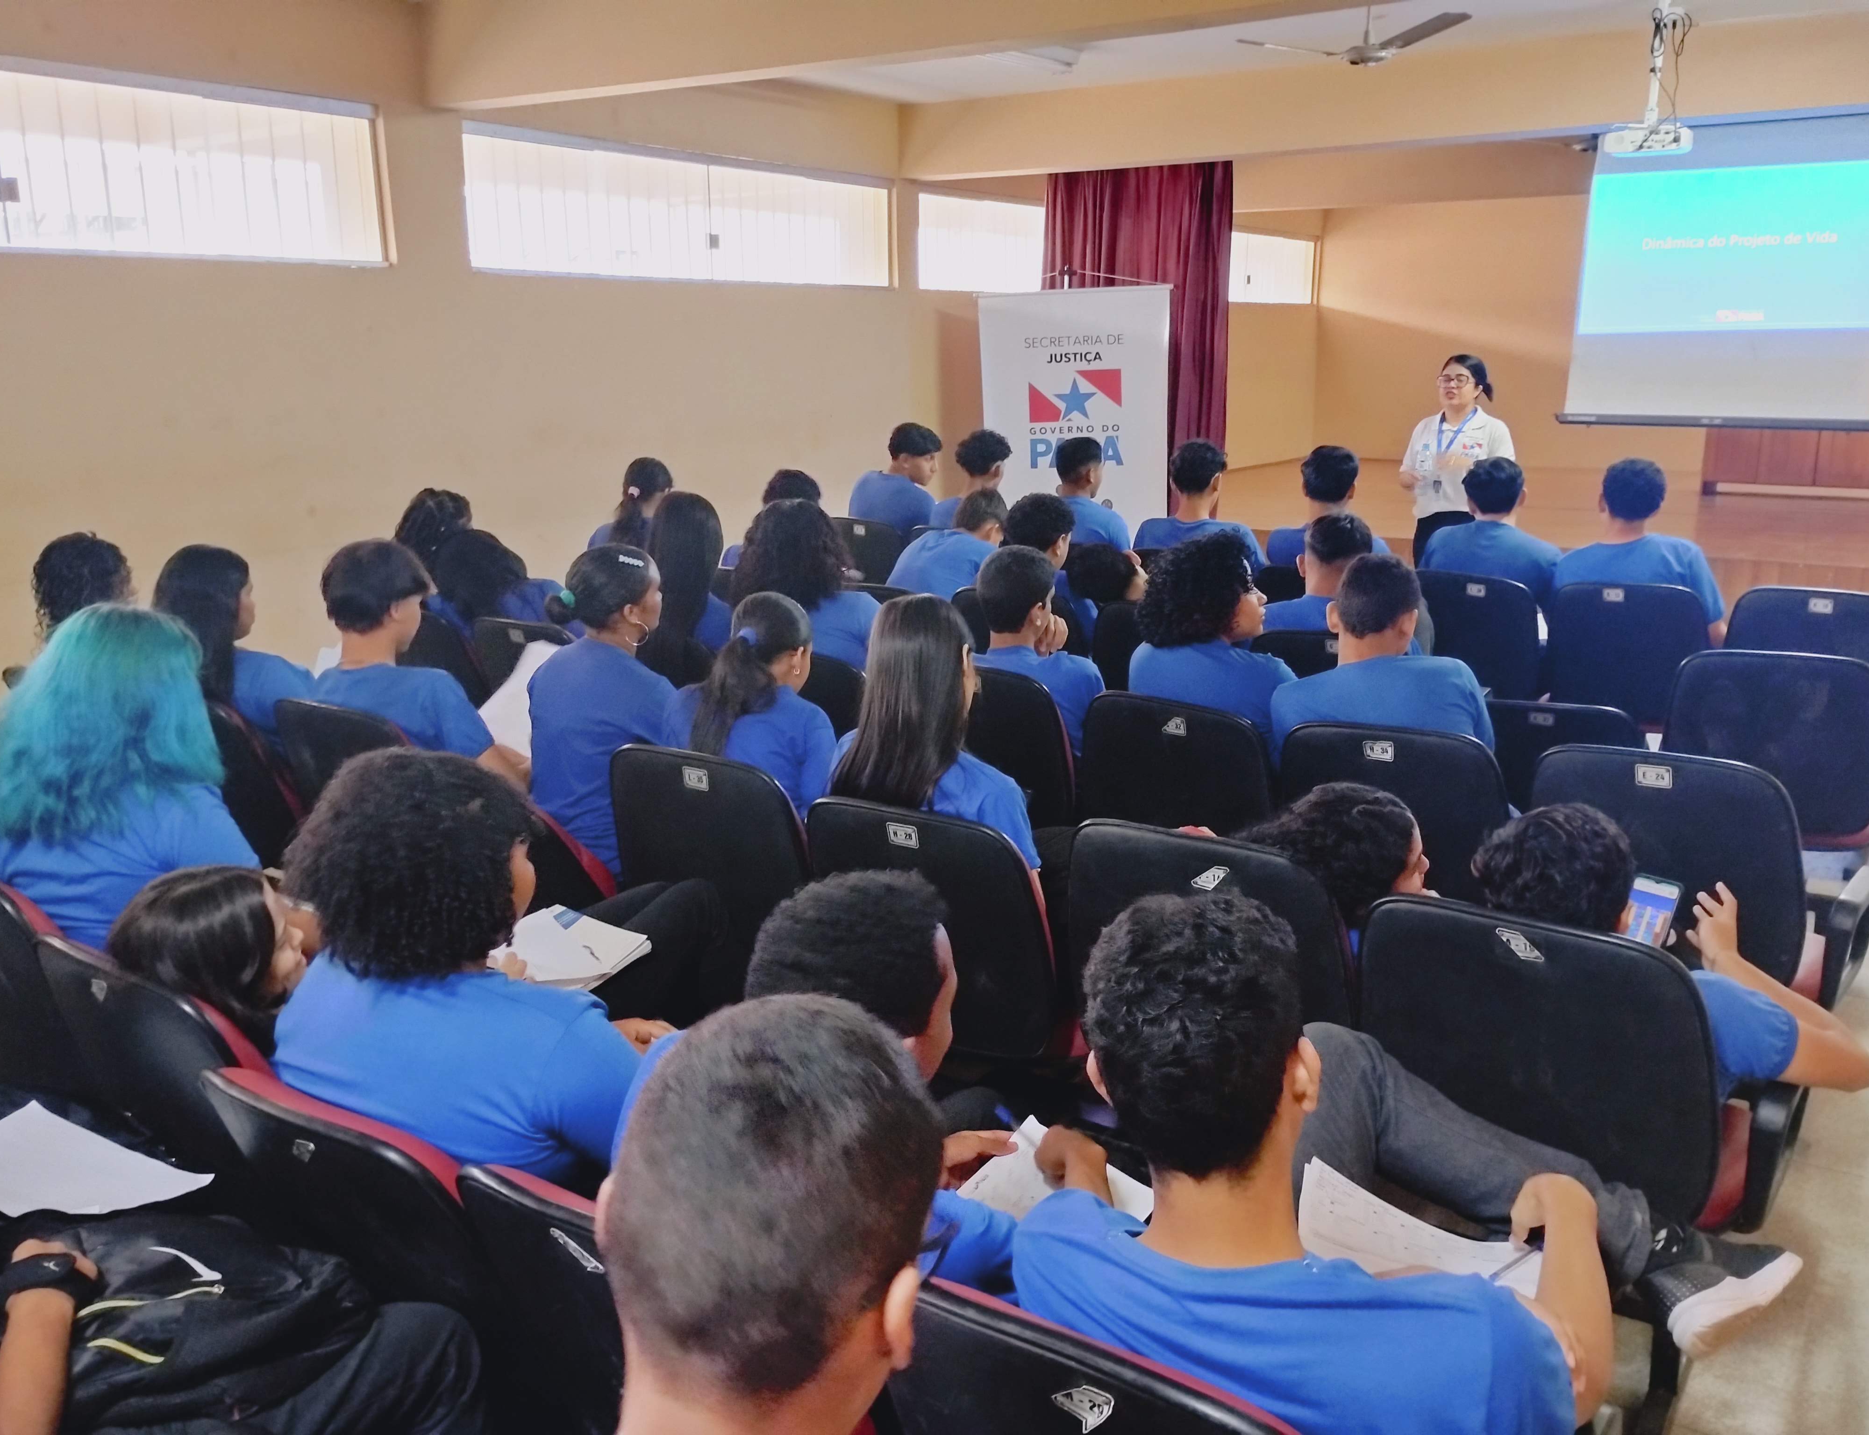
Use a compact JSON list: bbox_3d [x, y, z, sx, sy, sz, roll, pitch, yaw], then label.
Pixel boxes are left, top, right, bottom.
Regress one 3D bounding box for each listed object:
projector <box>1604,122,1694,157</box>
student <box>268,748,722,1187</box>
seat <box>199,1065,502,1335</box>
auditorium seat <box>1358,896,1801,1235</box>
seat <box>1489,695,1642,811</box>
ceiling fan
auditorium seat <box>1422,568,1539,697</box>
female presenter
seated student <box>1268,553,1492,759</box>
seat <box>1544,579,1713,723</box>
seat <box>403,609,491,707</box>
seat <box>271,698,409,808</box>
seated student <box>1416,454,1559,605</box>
[{"bbox_3d":[2.674,-2.155,5.775,0.305,0.100,0.245,8,16,31],"label":"projector"},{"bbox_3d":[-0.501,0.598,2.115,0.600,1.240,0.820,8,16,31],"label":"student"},{"bbox_3d":[-0.516,0.800,2.036,0.560,0.870,0.620,8,16,31],"label":"seat"},{"bbox_3d":[1.017,0.656,2.543,0.560,0.870,0.620,8,16,31],"label":"auditorium seat"},{"bbox_3d":[1.736,0.230,4.414,0.530,0.716,0.620,8,16,31],"label":"seat"},{"bbox_3d":[1.813,-2.911,6.471,1.100,0.350,1.100,8,16,30],"label":"ceiling fan"},{"bbox_3d":[2.020,-0.100,5.516,0.560,0.870,0.620,8,16,31],"label":"auditorium seat"},{"bbox_3d":[2.174,-0.717,6.501,0.480,1.586,0.360,6,16,25],"label":"female presenter"},{"bbox_3d":[1.184,0.185,3.697,0.500,1.220,0.760,8,16,31],"label":"seated student"},{"bbox_3d":[2.400,-0.063,5.368,0.520,0.895,0.620,8,16,31],"label":"seat"},{"bbox_3d":[-1.488,0.021,5.157,0.520,0.895,0.620,8,16,31],"label":"seat"},{"bbox_3d":[-1.199,0.335,3.894,0.520,0.895,0.620,8,16,31],"label":"seat"},{"bbox_3d":[2.059,-0.323,5.642,0.500,1.270,0.750,8,16,31],"label":"seated student"}]

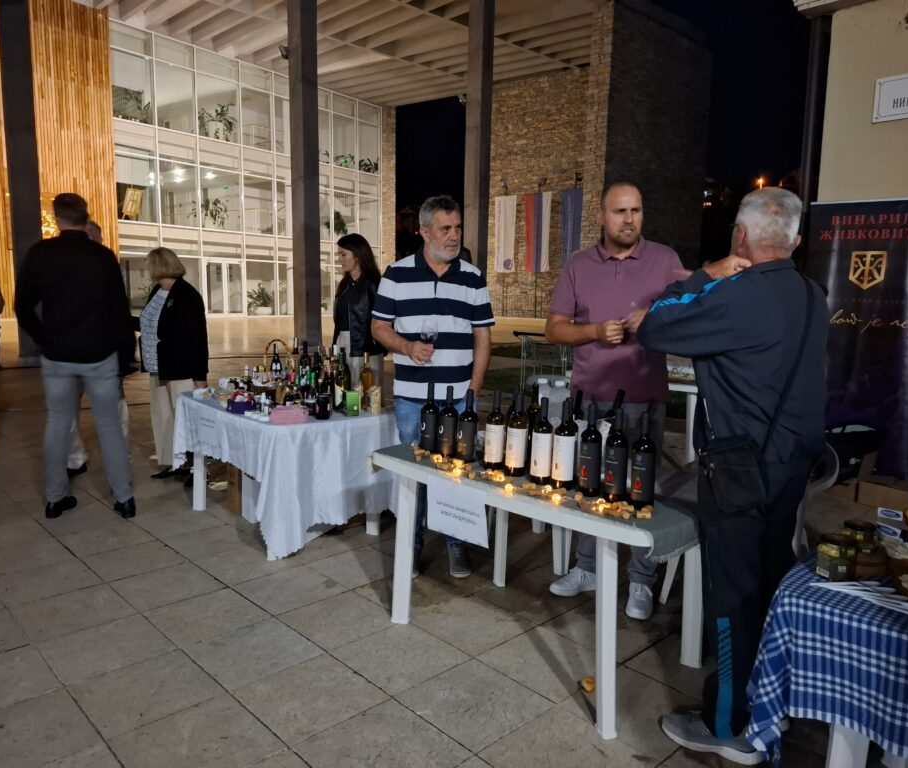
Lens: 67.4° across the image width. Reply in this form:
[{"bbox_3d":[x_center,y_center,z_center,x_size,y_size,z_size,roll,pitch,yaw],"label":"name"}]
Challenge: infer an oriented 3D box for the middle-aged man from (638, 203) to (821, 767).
[{"bbox_3d":[0.878,0.285,2.068,0.520,1.661,0.550,7,9,40],"label":"middle-aged man"}]

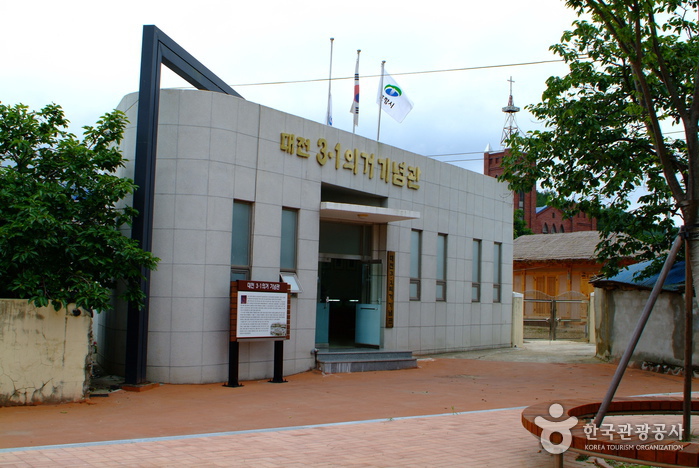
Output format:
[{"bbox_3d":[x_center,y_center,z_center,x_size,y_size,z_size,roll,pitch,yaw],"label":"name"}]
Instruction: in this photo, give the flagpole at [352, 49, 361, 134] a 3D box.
[{"bbox_3d":[0.164,-3.115,18.977,0.090,2.400,0.090,3,-4,0],"label":"flagpole"}]

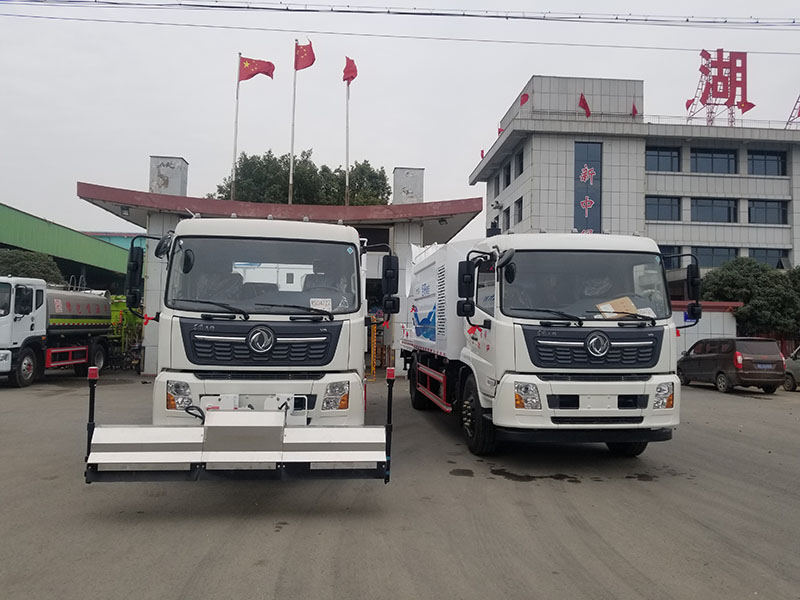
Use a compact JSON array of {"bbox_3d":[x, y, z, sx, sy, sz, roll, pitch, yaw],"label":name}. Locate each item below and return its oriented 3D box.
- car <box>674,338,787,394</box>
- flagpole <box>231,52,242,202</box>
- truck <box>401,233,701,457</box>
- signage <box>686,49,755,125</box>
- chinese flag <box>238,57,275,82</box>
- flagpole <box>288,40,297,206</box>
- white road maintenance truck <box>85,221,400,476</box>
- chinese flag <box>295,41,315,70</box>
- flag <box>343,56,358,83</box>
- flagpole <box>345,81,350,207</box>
[{"bbox_3d":[10.558,2.086,20.041,1.680,1.700,4.350,1,-3,-8],"label":"car"},{"bbox_3d":[-6.178,-6.365,22.666,0.120,6.024,0.120,2,-3,-4],"label":"flagpole"},{"bbox_3d":[1.841,0.792,11.634,2.700,3.120,8.700,1,-3,-7],"label":"truck"},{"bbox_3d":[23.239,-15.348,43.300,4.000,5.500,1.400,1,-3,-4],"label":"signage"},{"bbox_3d":[-5.378,-8.669,22.600,1.380,0.960,0.300,1,-3,12],"label":"chinese flag"},{"bbox_3d":[-4.014,-6.553,22.653,0.120,6.595,0.120,2,-3,-4],"label":"flagpole"},{"bbox_3d":[-1.892,0.665,10.088,2.900,3.100,9.000,1,-3,-5],"label":"white road maintenance truck"},{"bbox_3d":[-3.541,-9.077,22.400,0.950,1.100,0.400,0,-3,30],"label":"chinese flag"},{"bbox_3d":[-1.829,-8.516,22.200,0.500,0.980,0.750,3,-3,-41],"label":"flag"},{"bbox_3d":[-1.951,-6.236,22.670,0.120,5.860,0.120,1,-3,-4],"label":"flagpole"}]

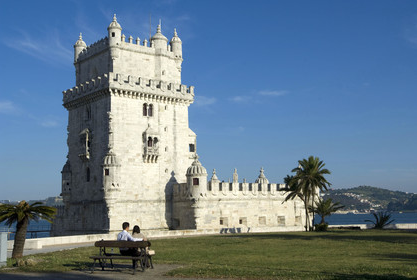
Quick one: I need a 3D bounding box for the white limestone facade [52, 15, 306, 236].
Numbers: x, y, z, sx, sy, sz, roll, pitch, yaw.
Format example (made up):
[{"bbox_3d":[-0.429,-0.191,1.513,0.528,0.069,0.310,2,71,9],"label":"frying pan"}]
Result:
[{"bbox_3d":[-2.088,-0.001,85.759,37.080,29.660,21.840,5,-9,-38],"label":"white limestone facade"}]

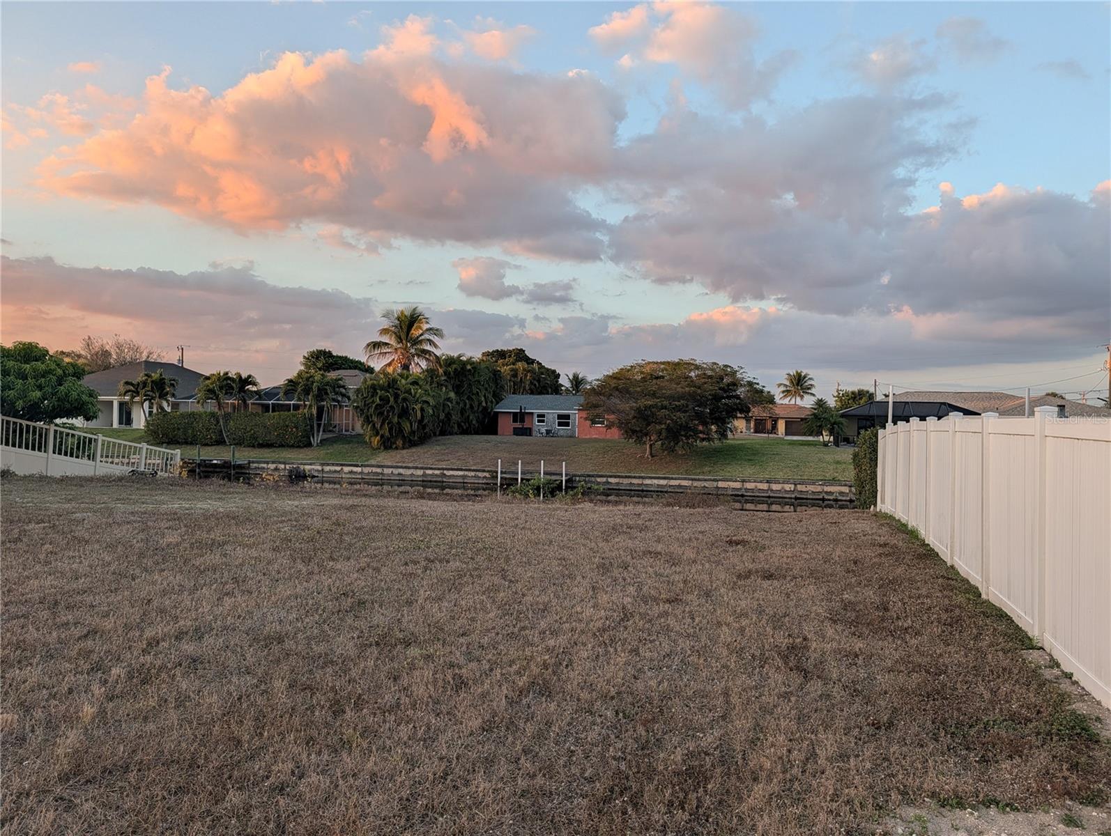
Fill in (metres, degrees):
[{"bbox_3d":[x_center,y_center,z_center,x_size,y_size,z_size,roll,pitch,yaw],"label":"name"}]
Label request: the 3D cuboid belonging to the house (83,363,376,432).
[{"bbox_3d":[-30.263,-2.065,72.000,24.000,6.300,14.000,1,-1,13],"label":"house"}]

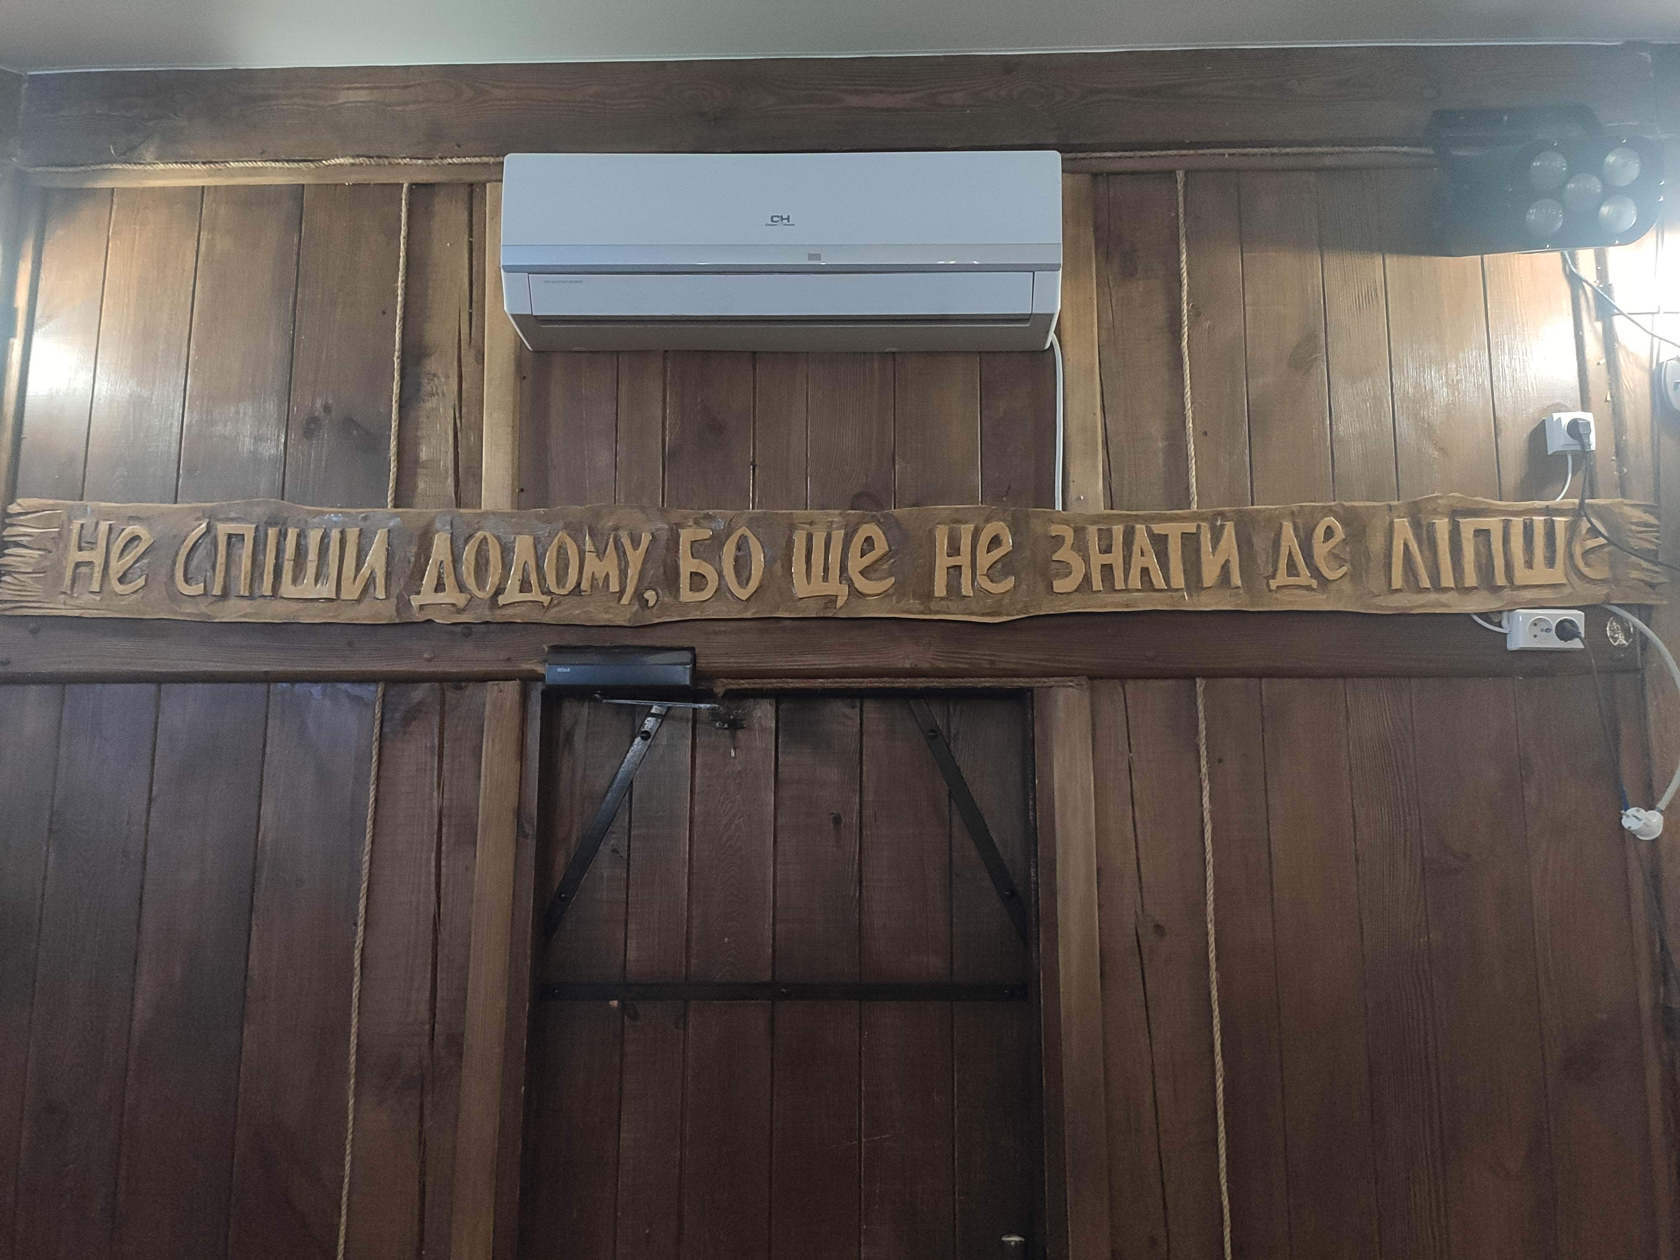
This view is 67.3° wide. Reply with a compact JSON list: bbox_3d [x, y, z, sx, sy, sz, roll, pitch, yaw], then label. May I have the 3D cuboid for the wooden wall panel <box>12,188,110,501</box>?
[{"bbox_3d":[-1.357,-0.489,2.220,0.120,0.606,0.028,0,-9,1],"label":"wooden wall panel"}]

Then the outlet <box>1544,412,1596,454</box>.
[{"bbox_3d":[1.212,-0.324,2.096,0.065,0.065,0.036,0,-9,1],"label":"outlet"}]

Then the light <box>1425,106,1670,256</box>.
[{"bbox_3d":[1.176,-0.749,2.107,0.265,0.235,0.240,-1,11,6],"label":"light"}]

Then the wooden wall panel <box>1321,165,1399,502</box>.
[{"bbox_3d":[0.883,-0.492,2.162,0.105,0.625,0.028,0,-9,1],"label":"wooden wall panel"}]

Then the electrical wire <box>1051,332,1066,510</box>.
[{"bbox_3d":[0.381,-0.363,2.196,0.018,0.320,0.025,0,-9,2],"label":"electrical wire"}]

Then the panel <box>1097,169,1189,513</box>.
[{"bbox_3d":[0.518,-0.485,2.171,0.145,0.632,0.028,0,-9,1],"label":"panel"}]

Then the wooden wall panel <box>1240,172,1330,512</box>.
[{"bbox_3d":[0.762,-0.489,2.165,0.138,0.628,0.028,0,-9,1],"label":"wooden wall panel"}]

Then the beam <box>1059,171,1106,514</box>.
[{"bbox_3d":[0.408,-0.480,2.154,0.066,0.622,0.050,0,-9,1],"label":"beam"}]

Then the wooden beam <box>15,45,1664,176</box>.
[{"bbox_3d":[-0.030,-0.886,2.191,2.804,0.174,0.090,0,-9,2],"label":"wooden beam"}]

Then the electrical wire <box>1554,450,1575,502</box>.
[{"bbox_3d":[1.246,-0.262,2.170,0.034,0.086,0.020,0,-9,2],"label":"electrical wire"}]

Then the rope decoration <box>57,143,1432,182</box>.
[{"bbox_3d":[-0.223,-0.850,2.272,2.546,0.018,0.020,0,-9,2],"label":"rope decoration"}]

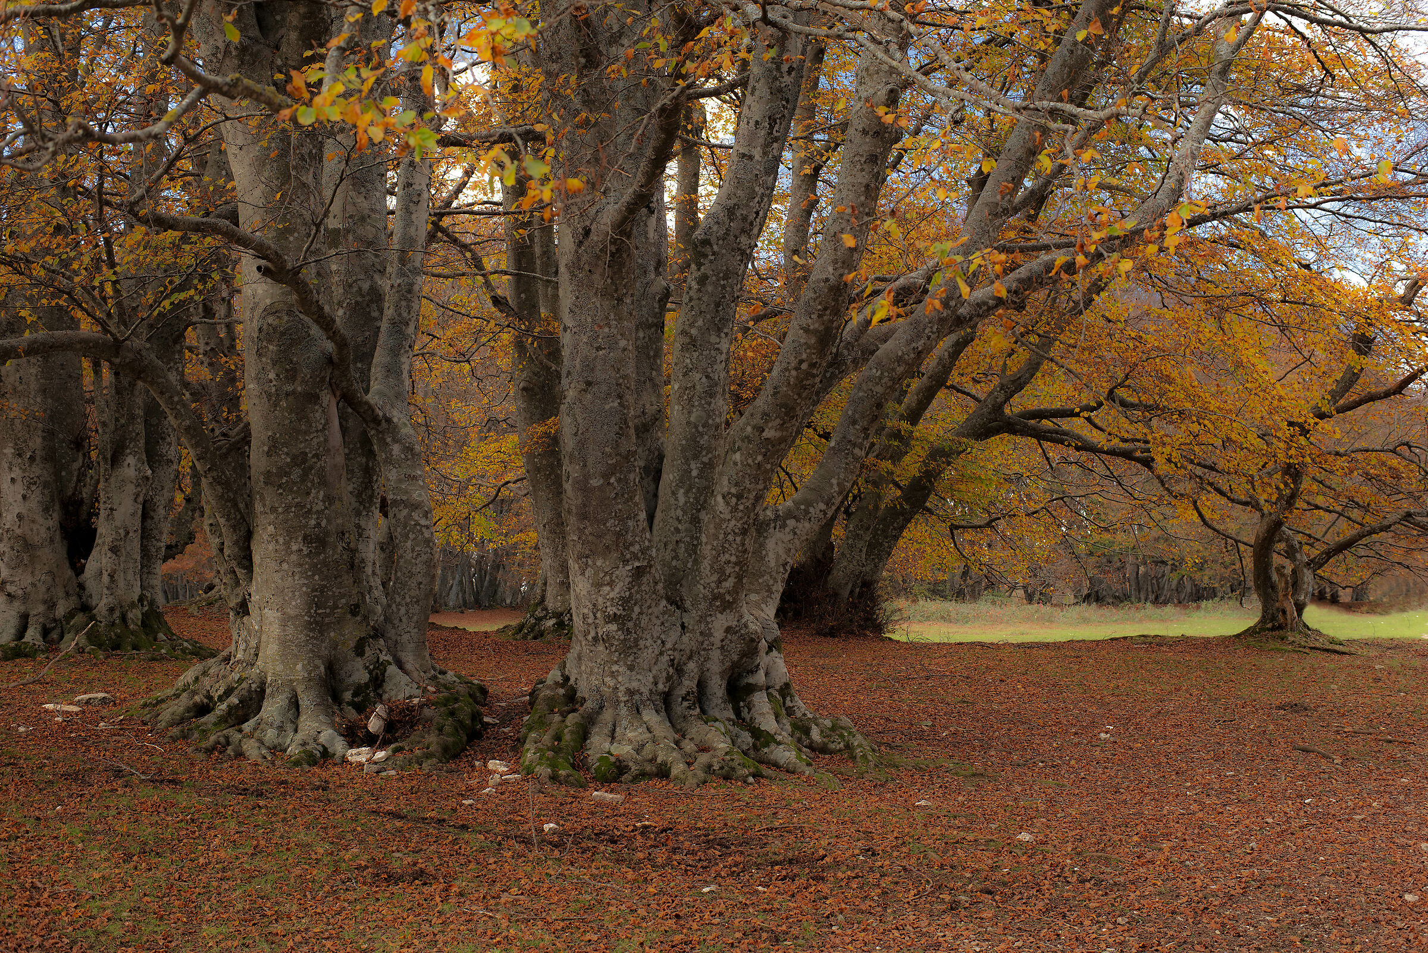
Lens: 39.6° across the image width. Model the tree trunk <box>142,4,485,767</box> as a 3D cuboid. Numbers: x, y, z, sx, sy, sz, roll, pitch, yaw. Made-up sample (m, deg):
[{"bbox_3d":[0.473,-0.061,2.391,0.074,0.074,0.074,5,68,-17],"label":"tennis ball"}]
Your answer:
[{"bbox_3d":[-3.387,-0.842,16.800,2.900,6.320,2.700,0,-2,0],"label":"tree trunk"}]

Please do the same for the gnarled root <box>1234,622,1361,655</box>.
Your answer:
[{"bbox_3d":[9.386,2.588,32.000,2.000,0.480,1.700,0,-2,0],"label":"gnarled root"}]

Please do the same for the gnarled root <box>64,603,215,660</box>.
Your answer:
[{"bbox_3d":[-8.553,2.285,29.500,2.200,0.800,1.600,0,-2,0],"label":"gnarled root"}]

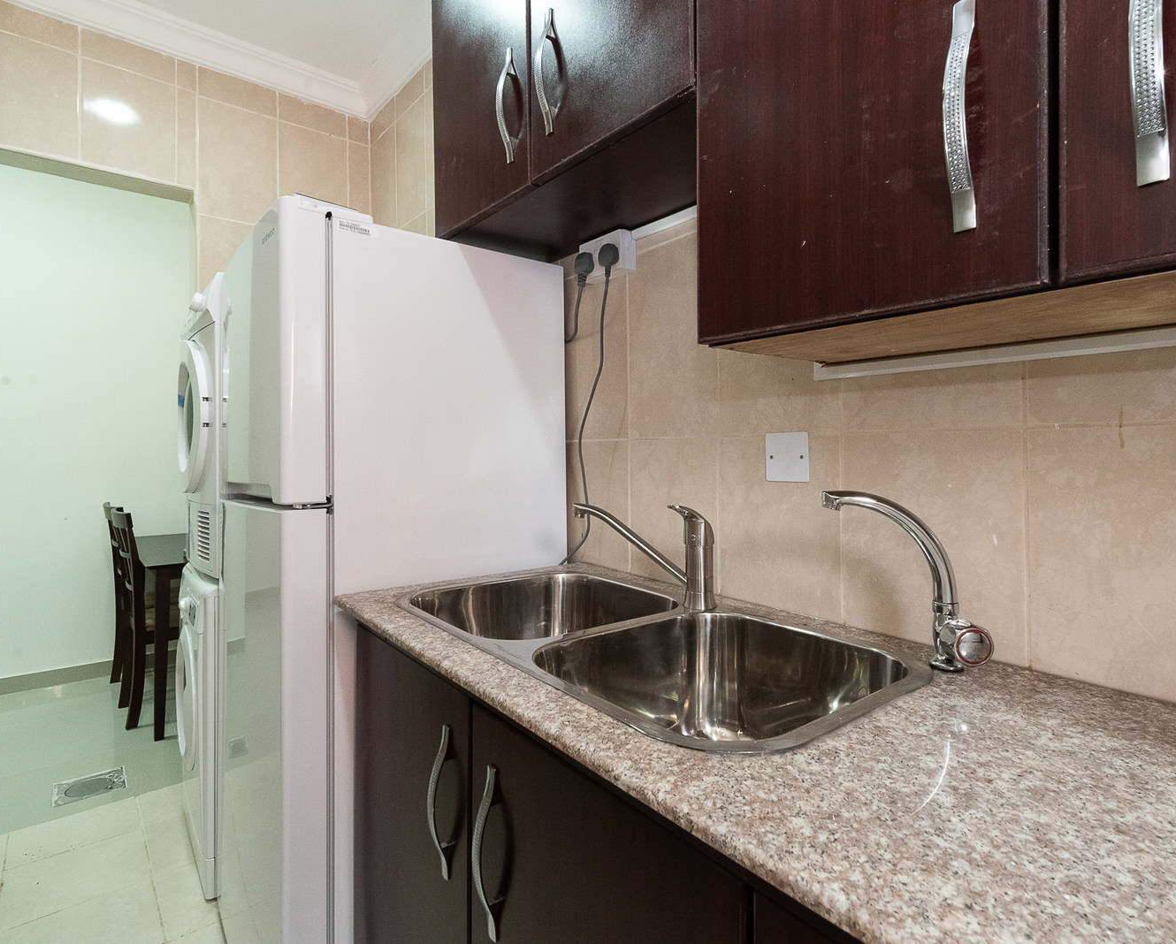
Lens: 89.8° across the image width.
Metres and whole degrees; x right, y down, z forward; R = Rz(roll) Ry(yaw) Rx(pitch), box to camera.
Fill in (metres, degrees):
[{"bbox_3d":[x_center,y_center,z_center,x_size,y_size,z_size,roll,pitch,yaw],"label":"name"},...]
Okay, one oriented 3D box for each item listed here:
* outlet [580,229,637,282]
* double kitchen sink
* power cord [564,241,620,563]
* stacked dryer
[{"bbox_3d":[0.044,-0.491,1.358,0.046,0.086,0.147,-2,3,-41],"label":"outlet"},{"bbox_3d":[0.037,0.342,0.974,0.496,0.180,0.862,-2,3,-41],"label":"double kitchen sink"},{"bbox_3d":[-0.007,-0.133,1.397,0.080,0.740,0.220,-2,3,-41],"label":"power cord"},{"bbox_3d":[-0.991,0.290,1.932,0.600,1.670,0.600,-2,3,-41],"label":"stacked dryer"}]

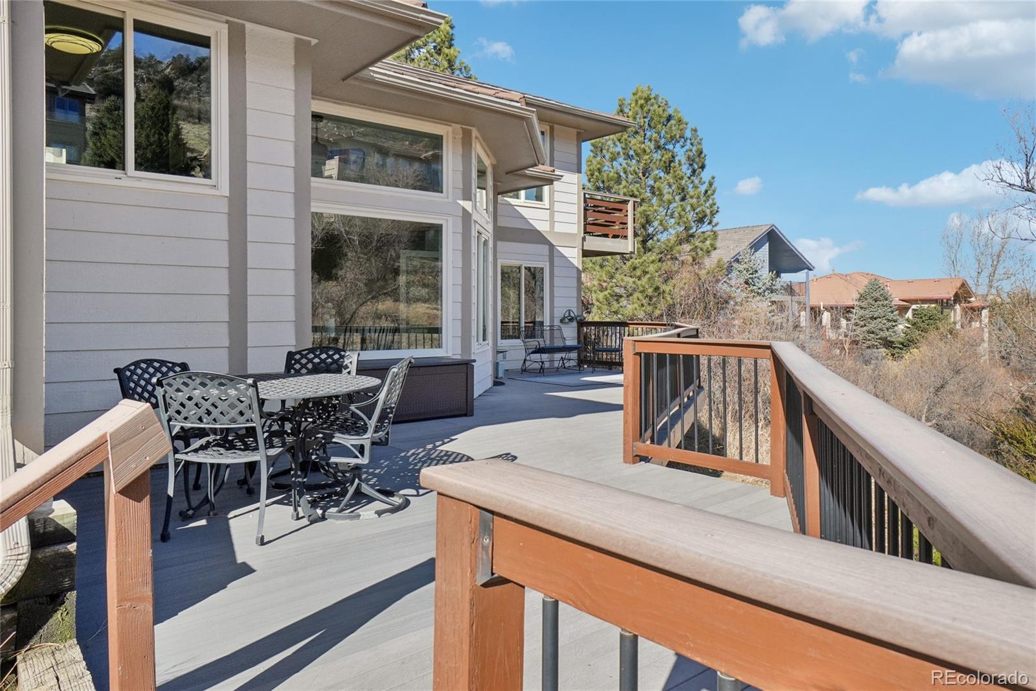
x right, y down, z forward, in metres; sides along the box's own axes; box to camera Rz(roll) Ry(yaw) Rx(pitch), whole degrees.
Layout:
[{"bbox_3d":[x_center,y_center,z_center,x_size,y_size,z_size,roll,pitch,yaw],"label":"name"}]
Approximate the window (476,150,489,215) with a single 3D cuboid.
[{"bbox_3d":[-0.490,-2.233,9.614,0.100,0.730,1.200,0,2,6],"label":"window"}]

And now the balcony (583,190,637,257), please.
[{"bbox_3d":[1.368,-2.686,16.073,1.650,1.270,2.200,-2,3,-37],"label":"balcony"}]

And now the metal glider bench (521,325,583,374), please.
[{"bbox_3d":[0.660,0.091,13.466,1.120,0.880,0.720,-2,3,-37],"label":"metal glider bench"}]

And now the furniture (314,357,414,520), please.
[{"bbox_3d":[-0.935,0.497,3.995,0.620,0.870,0.570,0,2,9],"label":"furniture"}]

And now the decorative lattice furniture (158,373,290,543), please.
[{"bbox_3d":[-1.460,0.525,3.575,0.570,0.850,0.600,0,2,5],"label":"decorative lattice furniture"}]

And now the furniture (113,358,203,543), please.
[{"bbox_3d":[-1.990,0.503,4.195,0.600,0.840,0.570,1,3,19],"label":"furniture"}]

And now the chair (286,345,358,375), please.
[{"bbox_3d":[-1.460,0.460,4.744,0.570,0.880,0.620,0,2,6],"label":"chair"}]

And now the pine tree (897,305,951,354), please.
[{"bbox_3d":[24.693,-0.899,41.999,3.300,3.050,3.300,0,2,0],"label":"pine tree"}]

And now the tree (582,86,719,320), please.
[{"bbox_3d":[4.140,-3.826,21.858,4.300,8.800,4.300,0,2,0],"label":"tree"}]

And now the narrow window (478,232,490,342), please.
[{"bbox_3d":[-0.475,-0.774,9.676,0.100,1.470,1.200,0,2,6],"label":"narrow window"}]

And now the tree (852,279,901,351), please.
[{"bbox_3d":[23.344,-1.850,44.962,3.300,4.900,3.300,0,2,0],"label":"tree"}]

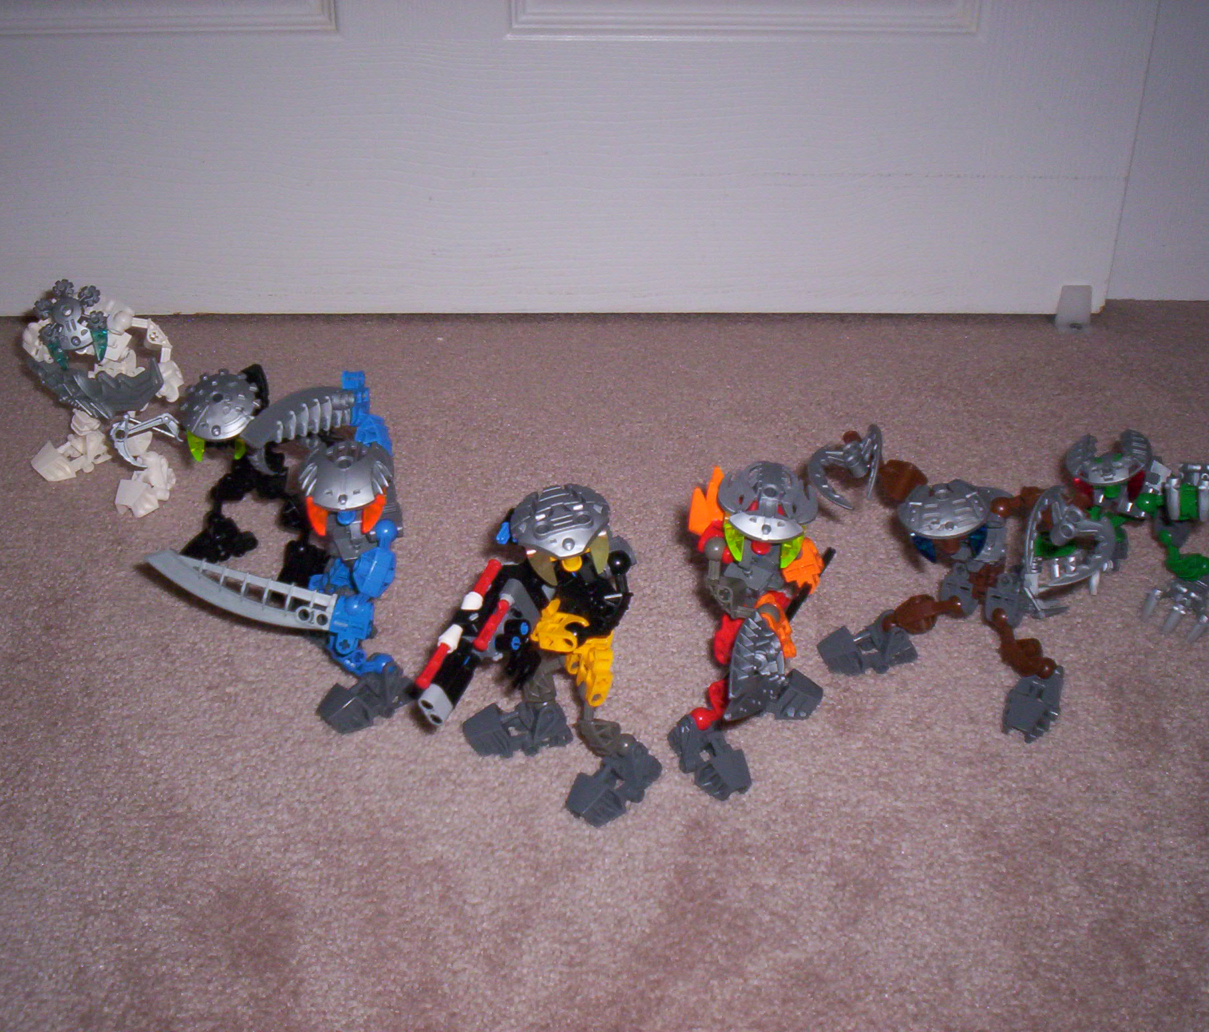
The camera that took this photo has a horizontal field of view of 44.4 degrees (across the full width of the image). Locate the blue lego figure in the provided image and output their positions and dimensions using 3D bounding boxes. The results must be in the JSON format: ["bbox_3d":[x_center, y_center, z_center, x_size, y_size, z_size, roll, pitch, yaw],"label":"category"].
[{"bbox_3d":[-0.150,0.015,0.684,0.121,0.142,0.098,1,27,2],"label":"blue lego figure"}]

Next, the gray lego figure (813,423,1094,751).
[{"bbox_3d":[0.162,0.024,0.702,0.135,0.111,0.117,5,27,9],"label":"gray lego figure"}]

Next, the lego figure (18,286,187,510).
[{"bbox_3d":[-0.295,-0.072,0.860,0.108,0.138,0.112,-6,28,-11],"label":"lego figure"}]

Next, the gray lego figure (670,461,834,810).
[{"bbox_3d":[0.067,0.043,0.644,0.078,0.128,0.090,-2,27,-4],"label":"gray lego figure"}]

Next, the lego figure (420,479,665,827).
[{"bbox_3d":[-0.030,0.051,0.639,0.113,0.118,0.104,3,27,5],"label":"lego figure"}]

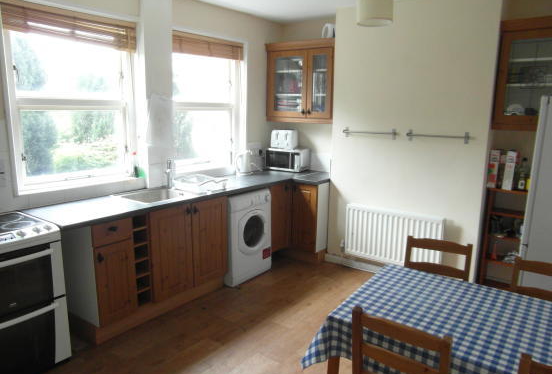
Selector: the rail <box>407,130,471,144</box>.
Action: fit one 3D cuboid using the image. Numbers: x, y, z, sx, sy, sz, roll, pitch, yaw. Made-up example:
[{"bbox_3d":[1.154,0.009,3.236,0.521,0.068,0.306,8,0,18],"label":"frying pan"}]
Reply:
[{"bbox_3d":[1.416,-0.441,3.378,0.520,0.105,0.070,10,14,37],"label":"rail"}]

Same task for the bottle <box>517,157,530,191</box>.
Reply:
[{"bbox_3d":[2.094,-0.110,3.235,0.075,0.275,0.065,10,14,37],"label":"bottle"}]

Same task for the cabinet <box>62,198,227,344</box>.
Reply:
[{"bbox_3d":[-1.065,0.565,3.249,0.590,0.875,1.225,10,14,37],"label":"cabinet"}]

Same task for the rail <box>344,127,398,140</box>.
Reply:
[{"bbox_3d":[0.909,-0.526,3.772,0.535,0.105,0.070,10,14,37],"label":"rail"}]

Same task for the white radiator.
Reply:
[{"bbox_3d":[1.134,0.487,3.740,0.935,0.515,0.100,10,14,37],"label":"white radiator"}]

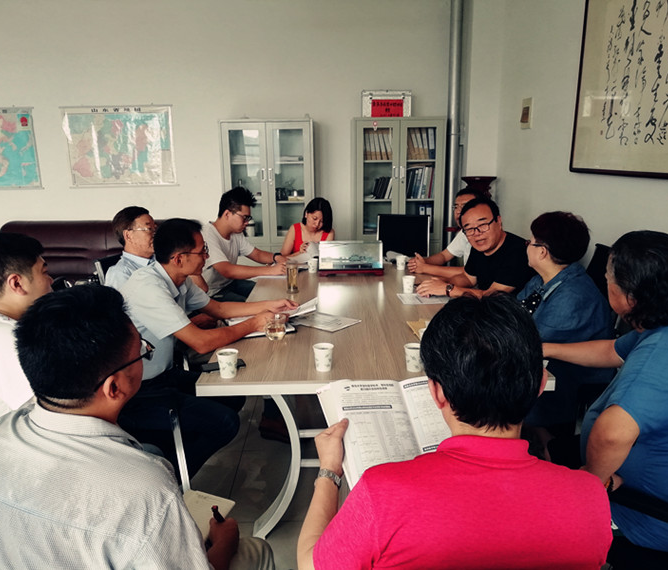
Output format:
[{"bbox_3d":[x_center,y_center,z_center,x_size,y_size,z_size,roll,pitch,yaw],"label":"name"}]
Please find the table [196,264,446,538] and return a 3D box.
[{"bbox_3d":[0.135,0.425,3.127,1.190,0.745,2.360,-1,13,0],"label":"table"}]

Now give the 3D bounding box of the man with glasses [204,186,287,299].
[{"bbox_3d":[-0.535,0.041,3.575,0.690,1.310,0.530,-2,13,-6],"label":"man with glasses"}]

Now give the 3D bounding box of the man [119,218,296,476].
[{"bbox_3d":[-0.542,0.326,2.471,0.780,1.250,0.550,-4,13,-14],"label":"man"}]

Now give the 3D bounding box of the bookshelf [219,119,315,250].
[{"bbox_3d":[-0.628,-0.718,5.780,0.870,1.800,0.400,-1,13,0],"label":"bookshelf"}]

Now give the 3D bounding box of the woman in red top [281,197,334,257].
[{"bbox_3d":[-0.172,-0.075,4.342,0.450,1.180,0.720,-2,13,-3],"label":"woman in red top"}]

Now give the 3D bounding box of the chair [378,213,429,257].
[{"bbox_3d":[0.536,-0.049,4.633,0.530,0.980,0.600,2,13,13],"label":"chair"}]

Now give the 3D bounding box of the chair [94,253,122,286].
[{"bbox_3d":[-0.919,0.288,3.238,0.600,0.990,0.540,2,13,11],"label":"chair"}]

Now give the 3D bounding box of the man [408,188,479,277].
[{"bbox_3d":[0.803,-0.005,3.804,0.750,1.260,0.520,-5,14,-18],"label":"man"}]

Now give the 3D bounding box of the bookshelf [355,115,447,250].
[{"bbox_3d":[0.639,-0.738,5.789,0.870,1.800,0.400,-1,13,0],"label":"bookshelf"}]

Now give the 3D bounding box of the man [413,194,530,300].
[{"bbox_3d":[0.801,0.161,3.104,0.720,1.250,0.550,-9,15,-31],"label":"man"}]

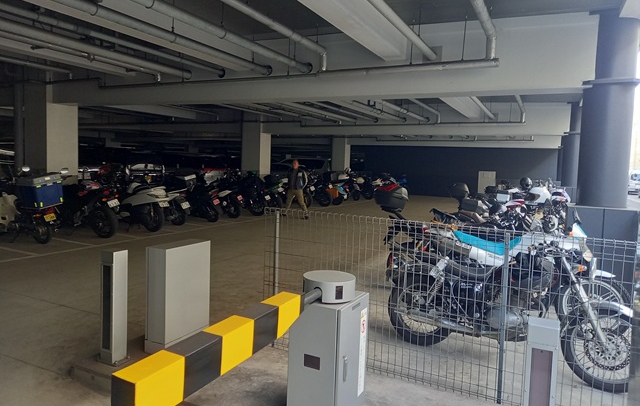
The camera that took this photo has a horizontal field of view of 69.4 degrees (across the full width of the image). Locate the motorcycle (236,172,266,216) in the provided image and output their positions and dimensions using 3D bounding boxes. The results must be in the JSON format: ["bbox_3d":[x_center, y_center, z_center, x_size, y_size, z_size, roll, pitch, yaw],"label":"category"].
[{"bbox_3d":[-2.194,-0.268,13.813,0.740,1.180,2.050,-3,7,-44],"label":"motorcycle"}]

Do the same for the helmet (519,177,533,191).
[{"bbox_3d":[4.580,-0.417,10.300,0.310,0.260,0.250,6,6,41],"label":"helmet"}]

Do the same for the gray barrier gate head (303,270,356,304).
[{"bbox_3d":[0.054,0.466,2.595,0.295,0.115,0.295,2,5,0],"label":"gray barrier gate head"}]

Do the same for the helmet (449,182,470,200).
[{"bbox_3d":[2.294,-0.201,7.600,0.330,0.270,0.250,4,5,26],"label":"helmet"}]

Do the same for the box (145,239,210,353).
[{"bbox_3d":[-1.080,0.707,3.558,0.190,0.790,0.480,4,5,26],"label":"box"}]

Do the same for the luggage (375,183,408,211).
[{"bbox_3d":[0.809,-0.051,5.227,0.340,0.310,0.400,10,8,5],"label":"luggage"}]

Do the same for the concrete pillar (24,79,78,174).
[{"bbox_3d":[-6.412,-1.227,11.017,0.861,3.277,0.787,4,5,26],"label":"concrete pillar"}]

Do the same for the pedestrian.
[{"bbox_3d":[-0.708,-0.401,13.118,0.580,1.660,0.500,-1,6,-35],"label":"pedestrian"}]

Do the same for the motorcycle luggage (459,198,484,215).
[{"bbox_3d":[2.360,0.055,7.200,0.370,0.280,0.400,4,5,26],"label":"motorcycle luggage"}]

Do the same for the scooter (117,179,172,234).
[{"bbox_3d":[-3.994,0.017,9.917,1.900,1.100,0.720,4,6,30],"label":"scooter"}]

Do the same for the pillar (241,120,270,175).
[{"bbox_3d":[-2.591,-1.749,18.731,0.861,3.277,0.787,4,5,26],"label":"pillar"}]

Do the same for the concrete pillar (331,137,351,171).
[{"bbox_3d":[1.094,-2.041,25.099,0.800,2.950,0.800,4,5,26],"label":"concrete pillar"}]

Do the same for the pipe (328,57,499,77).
[{"bbox_3d":[1.191,-1.847,6.363,2.420,0.105,0.105,4,5,26],"label":"pipe"}]

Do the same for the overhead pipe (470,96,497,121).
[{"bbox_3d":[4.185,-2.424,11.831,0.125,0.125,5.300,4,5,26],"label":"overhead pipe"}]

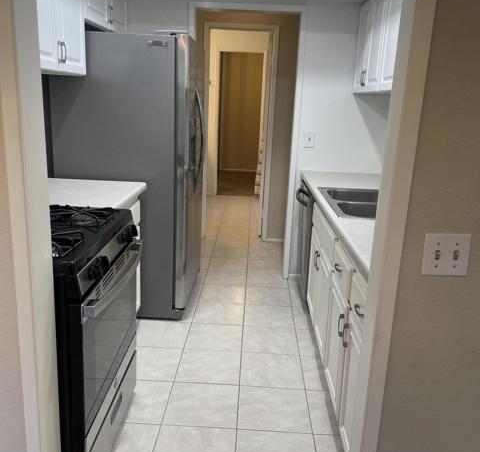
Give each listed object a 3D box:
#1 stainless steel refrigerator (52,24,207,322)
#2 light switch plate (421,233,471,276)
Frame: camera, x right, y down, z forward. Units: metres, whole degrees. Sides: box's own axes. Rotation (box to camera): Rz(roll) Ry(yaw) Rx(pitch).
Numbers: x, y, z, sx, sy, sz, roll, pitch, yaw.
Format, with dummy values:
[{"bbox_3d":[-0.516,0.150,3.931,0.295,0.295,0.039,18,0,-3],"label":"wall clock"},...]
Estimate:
[{"bbox_3d":[-0.704,-0.361,3.398,0.851,1.777,0.892,3,15,1],"label":"stainless steel refrigerator"},{"bbox_3d":[0.531,0.076,1.232,0.116,0.114,0.009,3,15,1],"label":"light switch plate"}]

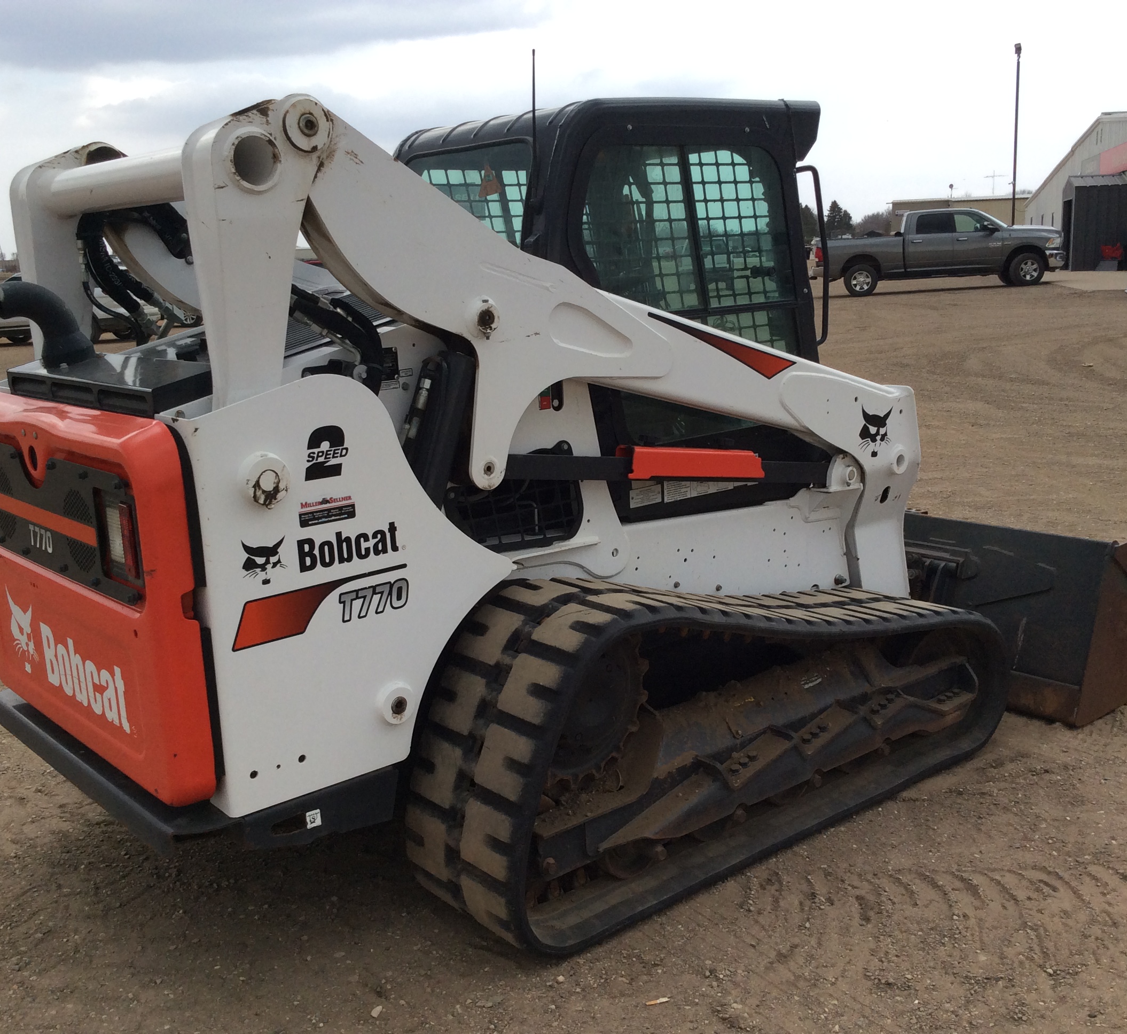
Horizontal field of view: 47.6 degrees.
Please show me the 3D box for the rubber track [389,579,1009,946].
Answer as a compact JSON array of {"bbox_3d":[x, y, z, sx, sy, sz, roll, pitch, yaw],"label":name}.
[{"bbox_3d":[0.492,0.459,3.587,2.000,0.800,0.450,-12,15,-38],"label":"rubber track"}]

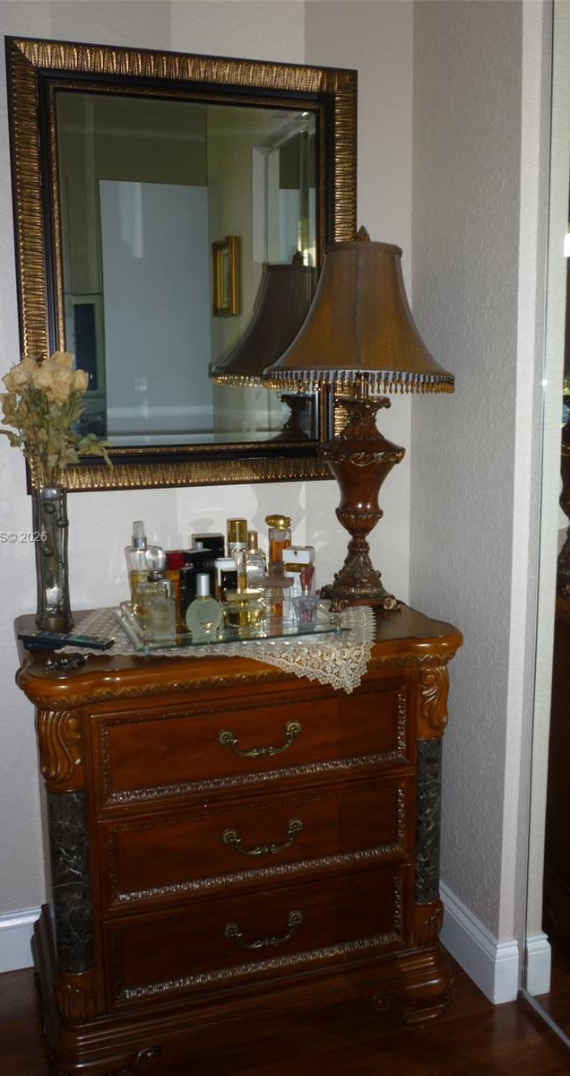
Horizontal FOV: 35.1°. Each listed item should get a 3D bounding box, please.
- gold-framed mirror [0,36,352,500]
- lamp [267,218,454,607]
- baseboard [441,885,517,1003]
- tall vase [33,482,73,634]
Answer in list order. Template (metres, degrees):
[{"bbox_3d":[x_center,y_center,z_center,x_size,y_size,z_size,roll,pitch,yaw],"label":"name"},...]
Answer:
[{"bbox_3d":[-0.180,-0.532,1.841,0.706,0.856,0.040,-3,9,-17],"label":"gold-framed mirror"},{"bbox_3d":[0.158,-0.232,1.797,0.396,0.751,0.384,-1,9,0],"label":"lamp"},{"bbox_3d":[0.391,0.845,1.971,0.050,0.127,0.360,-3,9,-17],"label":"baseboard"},{"bbox_3d":[-0.437,0.037,1.691,0.074,0.267,0.074,-3,9,-17],"label":"tall vase"}]

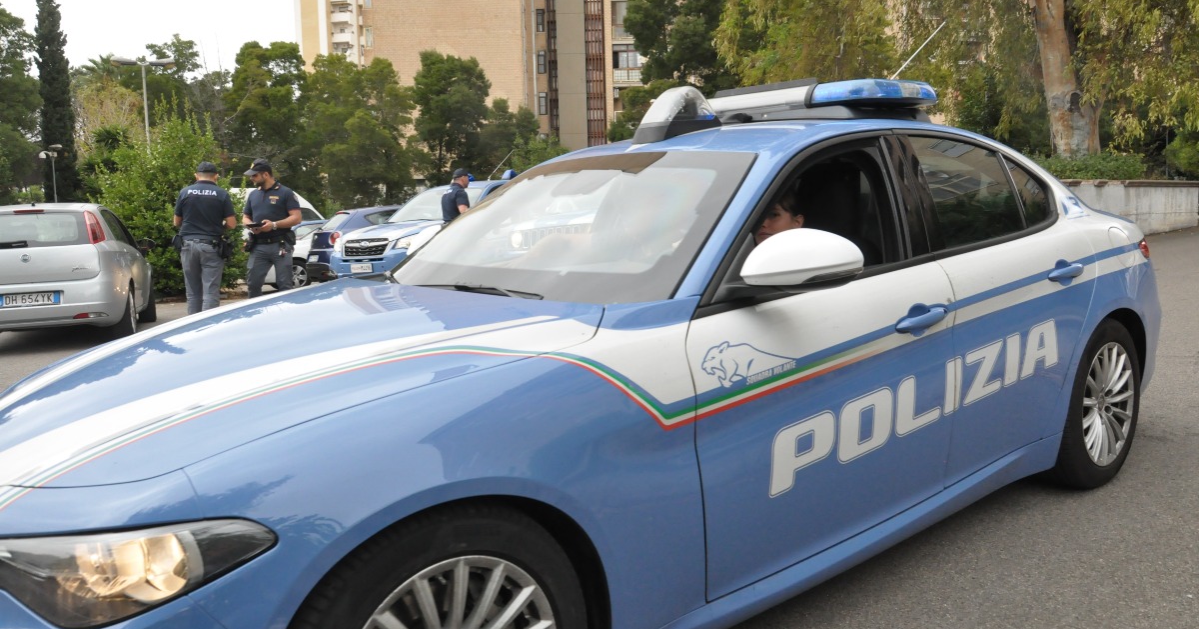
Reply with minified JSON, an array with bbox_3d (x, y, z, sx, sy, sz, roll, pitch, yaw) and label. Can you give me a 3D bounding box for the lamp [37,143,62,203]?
[{"bbox_3d":[-26.254,-5.461,43.239,0.600,5.360,1.100,-7,8,-36],"label":"lamp"}]

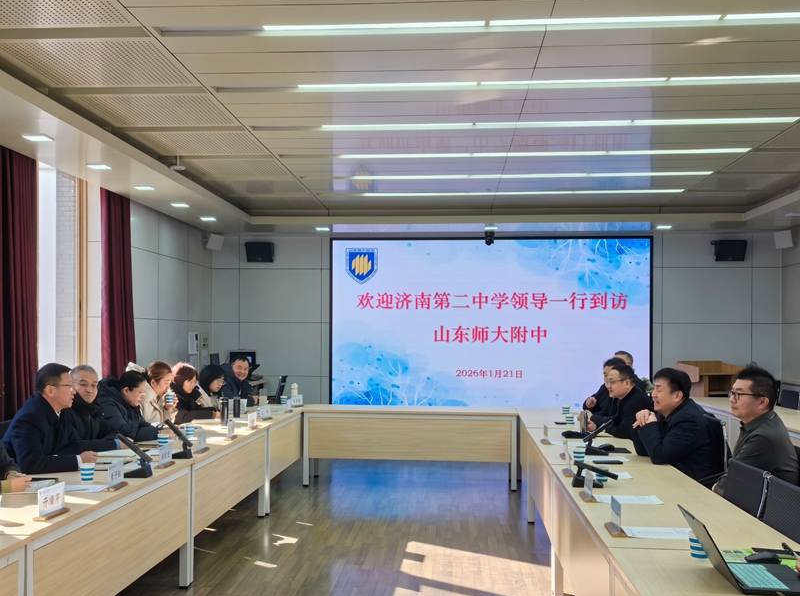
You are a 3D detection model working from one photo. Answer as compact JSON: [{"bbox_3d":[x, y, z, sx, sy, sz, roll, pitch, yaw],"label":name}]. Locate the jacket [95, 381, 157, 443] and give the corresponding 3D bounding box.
[{"bbox_3d":[-1.957,0.940,4.729,0.580,0.710,0.550,1,-3,-10],"label":"jacket"}]

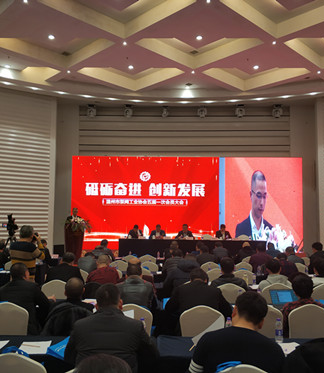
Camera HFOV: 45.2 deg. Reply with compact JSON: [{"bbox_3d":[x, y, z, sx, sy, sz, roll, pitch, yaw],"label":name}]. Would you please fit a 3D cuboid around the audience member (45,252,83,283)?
[{"bbox_3d":[-1.572,1.708,6.167,0.600,1.310,0.750,0,-5,3],"label":"audience member"}]

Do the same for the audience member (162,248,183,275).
[{"bbox_3d":[0.218,1.738,6.845,0.540,1.260,0.780,0,-6,0],"label":"audience member"}]

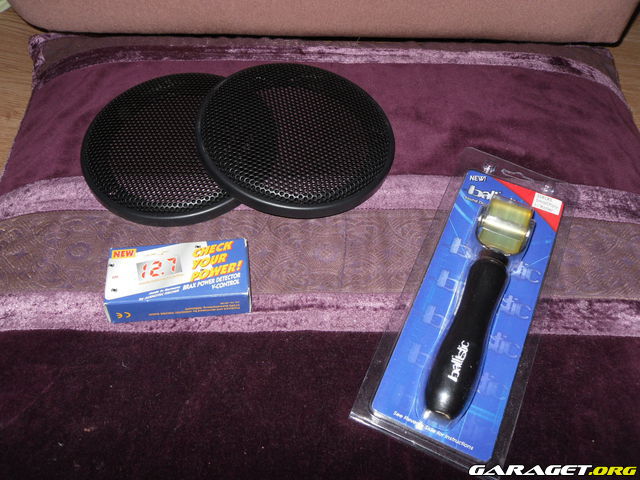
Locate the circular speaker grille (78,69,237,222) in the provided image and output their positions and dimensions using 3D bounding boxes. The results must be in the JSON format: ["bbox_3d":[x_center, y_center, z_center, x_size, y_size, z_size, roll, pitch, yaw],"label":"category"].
[{"bbox_3d":[-0.119,-0.085,0.549,0.168,0.019,0.168,0,55,0],"label":"circular speaker grille"}]

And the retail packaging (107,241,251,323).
[{"bbox_3d":[-0.098,0.029,0.457,0.096,0.023,0.049,-4,50,-5],"label":"retail packaging"}]

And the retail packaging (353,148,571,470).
[{"bbox_3d":[0.119,0.021,0.467,0.099,0.038,0.275,20,53,12],"label":"retail packaging"}]

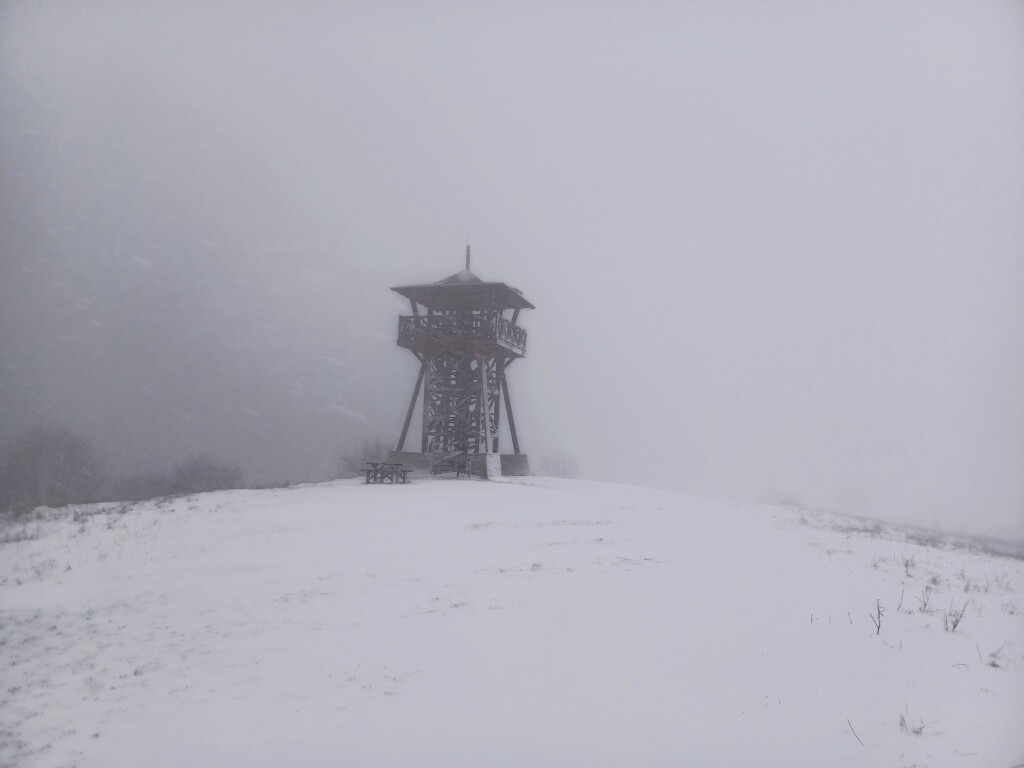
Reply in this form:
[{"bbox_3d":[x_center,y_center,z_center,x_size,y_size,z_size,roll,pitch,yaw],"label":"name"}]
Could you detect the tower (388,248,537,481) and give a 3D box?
[{"bbox_3d":[-2.249,-1.178,35.318,5.382,11.095,5.382,0,-6,17],"label":"tower"}]

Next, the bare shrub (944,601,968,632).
[{"bbox_3d":[4.694,2.447,7.800,0.260,0.340,0.220,2,-5,0],"label":"bare shrub"}]

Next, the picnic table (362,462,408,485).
[{"bbox_3d":[-4.680,3.376,27.800,1.600,0.760,1.500,0,-6,17],"label":"picnic table"}]

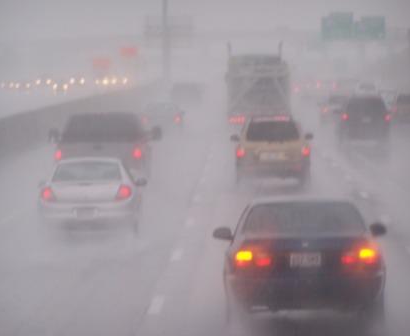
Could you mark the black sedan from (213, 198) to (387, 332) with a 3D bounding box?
[{"bbox_3d":[1.060,1.040,38.050,1.760,1.410,4.500,-1,2,1],"label":"black sedan"}]

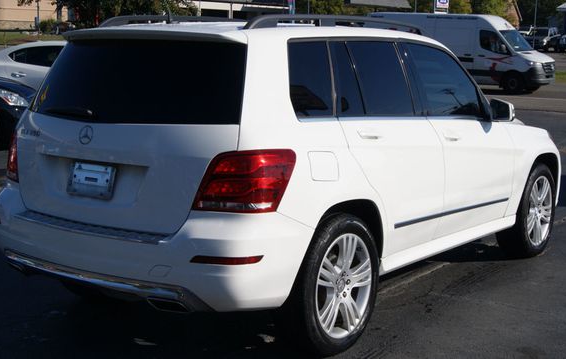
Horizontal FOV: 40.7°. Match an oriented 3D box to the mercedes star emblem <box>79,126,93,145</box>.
[{"bbox_3d":[-0.904,-0.203,3.504,0.094,0.094,0.012,6,-5,37],"label":"mercedes star emblem"}]

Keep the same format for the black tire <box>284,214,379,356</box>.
[{"bbox_3d":[0.233,0.514,3.826,0.240,0.715,0.715,6,10,37],"label":"black tire"}]

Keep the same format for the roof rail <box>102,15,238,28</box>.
[{"bbox_3d":[-0.477,-0.955,4.717,0.050,0.110,1.750,7,10,37],"label":"roof rail"}]

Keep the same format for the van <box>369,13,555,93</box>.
[{"bbox_3d":[6.080,-4.280,25.650,6.150,2.720,2.050,7,11,36],"label":"van"}]

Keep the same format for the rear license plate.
[{"bbox_3d":[-0.893,0.010,3.549,0.315,0.152,0.022,6,-3,37],"label":"rear license plate"}]

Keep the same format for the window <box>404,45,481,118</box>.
[{"bbox_3d":[1.010,-0.612,4.687,0.050,0.440,0.800,-19,-6,37],"label":"window"}]

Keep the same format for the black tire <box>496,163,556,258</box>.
[{"bbox_3d":[1.835,0.219,5.750,0.240,0.710,0.710,7,10,37],"label":"black tire"}]

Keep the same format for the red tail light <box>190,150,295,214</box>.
[{"bbox_3d":[-0.156,0.000,3.180,0.270,0.270,0.360,7,10,37],"label":"red tail light"}]

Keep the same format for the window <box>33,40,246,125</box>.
[{"bbox_3d":[-0.782,-0.470,3.629,1.430,0.450,0.150,6,-15,37],"label":"window"}]

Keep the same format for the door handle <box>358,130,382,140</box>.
[{"bbox_3d":[0.437,-0.222,3.815,0.050,0.045,0.215,6,10,37],"label":"door handle"}]

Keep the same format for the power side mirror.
[{"bbox_3d":[1.356,-0.434,4.785,0.220,0.165,0.130,7,10,37],"label":"power side mirror"}]

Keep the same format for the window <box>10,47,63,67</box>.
[{"bbox_3d":[-4.101,-2.059,12.800,1.000,0.360,0.050,-2,-14,-13],"label":"window"}]

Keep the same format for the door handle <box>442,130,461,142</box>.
[{"bbox_3d":[0.967,-0.244,4.320,0.060,0.055,0.220,7,10,37],"label":"door handle"}]

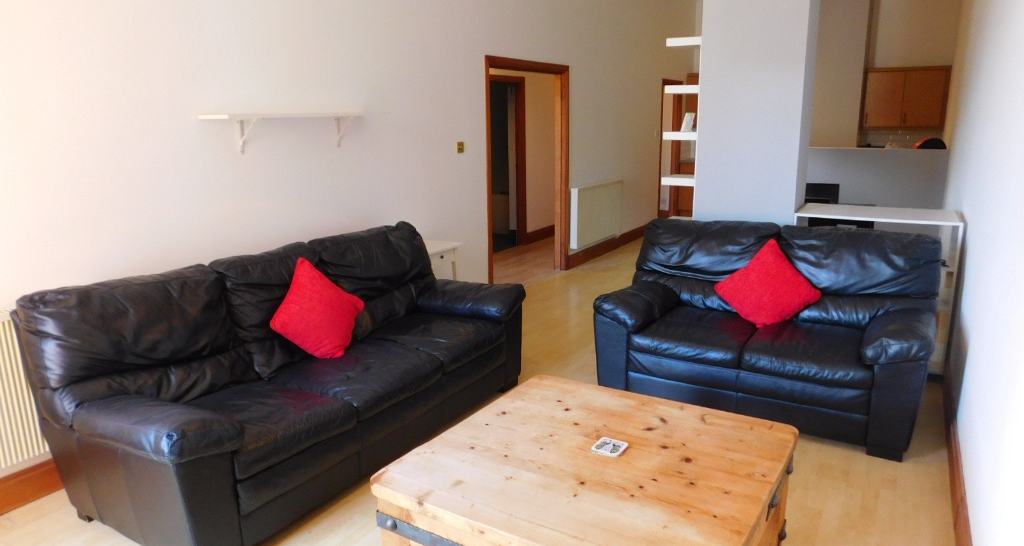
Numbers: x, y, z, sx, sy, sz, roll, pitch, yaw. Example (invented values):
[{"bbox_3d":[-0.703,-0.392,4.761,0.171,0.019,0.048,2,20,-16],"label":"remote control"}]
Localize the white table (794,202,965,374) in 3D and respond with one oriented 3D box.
[{"bbox_3d":[2.284,0.063,4.335,0.875,0.904,0.551,7,15,31],"label":"white table"}]

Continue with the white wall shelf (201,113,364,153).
[{"bbox_3d":[-1.208,-0.756,3.694,0.227,0.207,0.923,7,15,30],"label":"white wall shelf"}]

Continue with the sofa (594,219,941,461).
[{"bbox_3d":[1.381,0.248,3.788,1.629,0.928,0.958,7,15,30],"label":"sofa"}]

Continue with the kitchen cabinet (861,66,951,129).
[{"bbox_3d":[5.154,-2.276,8.964,0.987,0.800,0.336,7,15,30],"label":"kitchen cabinet"}]

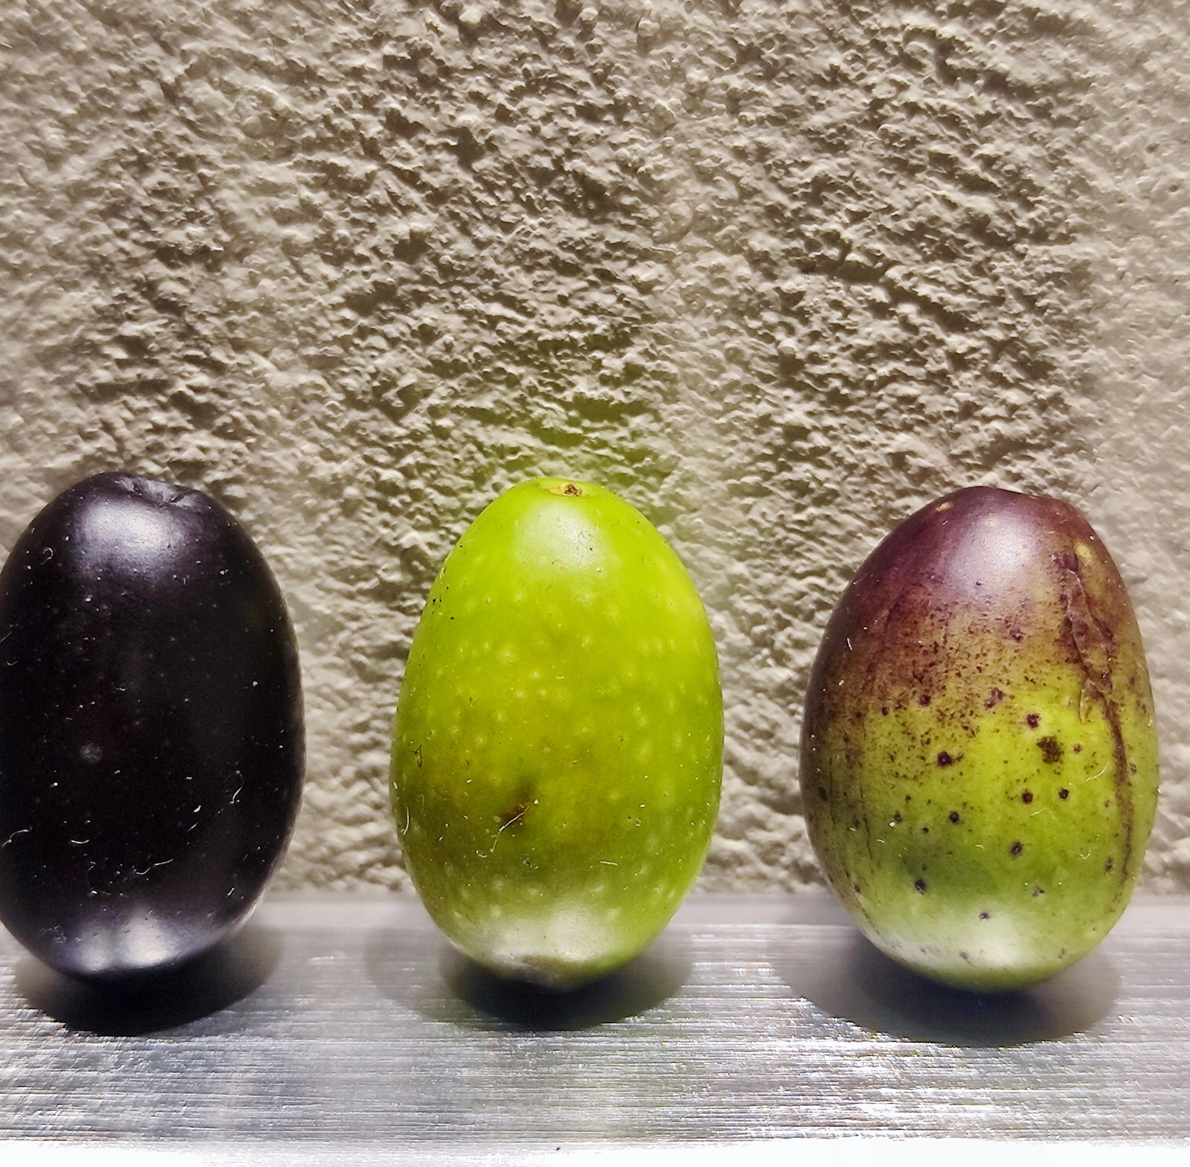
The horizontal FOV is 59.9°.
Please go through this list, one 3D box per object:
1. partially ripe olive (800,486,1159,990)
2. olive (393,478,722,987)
[{"bbox_3d":[0.018,0.007,0.050,0.016,0.024,0.016,0,5,0],"label":"partially ripe olive"},{"bbox_3d":[-0.002,0.007,0.050,0.016,0.024,0.016,0,5,0],"label":"olive"}]

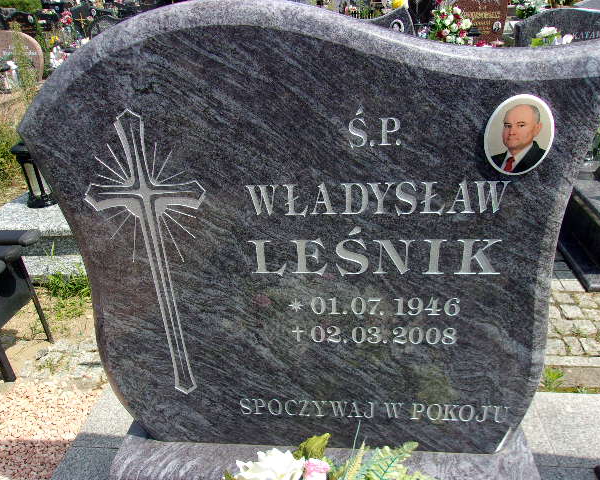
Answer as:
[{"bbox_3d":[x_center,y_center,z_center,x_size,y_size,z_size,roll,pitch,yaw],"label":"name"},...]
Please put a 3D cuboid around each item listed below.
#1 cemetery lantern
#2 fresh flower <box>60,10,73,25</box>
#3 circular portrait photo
[{"bbox_3d":[-1.222,-0.311,2.283,0.150,0.315,0.150,0,29,6],"label":"cemetery lantern"},{"bbox_3d":[-3.415,-3.254,7.300,0.180,0.200,0.180,0,29,6],"label":"fresh flower"},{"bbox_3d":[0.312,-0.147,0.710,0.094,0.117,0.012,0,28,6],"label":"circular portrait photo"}]

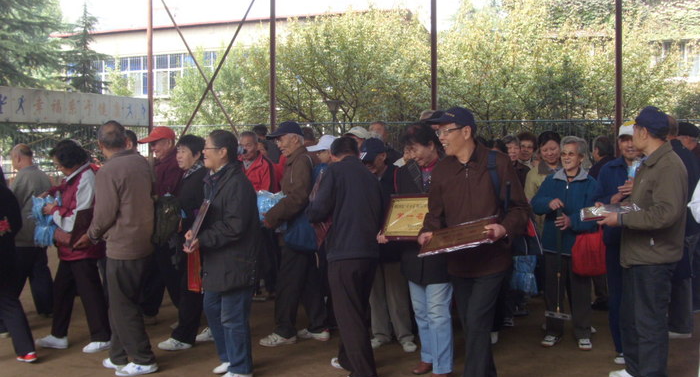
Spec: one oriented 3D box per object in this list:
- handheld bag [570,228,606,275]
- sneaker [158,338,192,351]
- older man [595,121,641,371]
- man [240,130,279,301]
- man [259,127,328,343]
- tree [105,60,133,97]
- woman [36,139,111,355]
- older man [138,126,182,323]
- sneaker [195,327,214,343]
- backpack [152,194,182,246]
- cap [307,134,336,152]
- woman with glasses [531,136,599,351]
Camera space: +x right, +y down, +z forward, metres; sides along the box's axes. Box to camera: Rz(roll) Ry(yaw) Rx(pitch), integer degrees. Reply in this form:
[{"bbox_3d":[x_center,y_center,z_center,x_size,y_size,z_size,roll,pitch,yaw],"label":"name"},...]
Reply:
[{"bbox_3d":[1.710,0.455,5.220,0.260,0.350,0.130,1,4,18],"label":"handheld bag"},{"bbox_3d":[-1.271,1.112,5.282,0.255,0.100,0.095,-1,4,-12],"label":"sneaker"},{"bbox_3d":[1.923,0.366,5.024,0.520,1.665,0.420,1,3,14],"label":"older man"},{"bbox_3d":[-0.901,0.259,7.186,0.540,1.659,0.450,3,4,41],"label":"man"},{"bbox_3d":[-0.436,0.332,5.535,0.580,1.692,0.550,-1,3,-14],"label":"man"},{"bbox_3d":[-6.327,-1.563,20.107,1.500,3.913,1.500,0,3,0],"label":"tree"},{"bbox_3d":[-2.027,0.416,5.308,0.540,1.558,0.470,0,3,-3],"label":"woman"},{"bbox_3d":[-1.606,0.297,6.261,0.550,1.689,0.520,-1,3,-14],"label":"older man"},{"bbox_3d":[-1.075,1.122,5.644,0.260,0.107,0.098,-1,3,-9],"label":"sneaker"},{"bbox_3d":[-1.487,0.259,5.900,0.270,0.430,0.190,0,3,6],"label":"backpack"},{"bbox_3d":[-0.195,-0.337,5.450,0.270,0.135,0.180,-1,4,-15],"label":"cap"},{"bbox_3d":[1.569,0.382,5.280,0.520,1.540,0.360,1,4,18],"label":"woman with glasses"}]

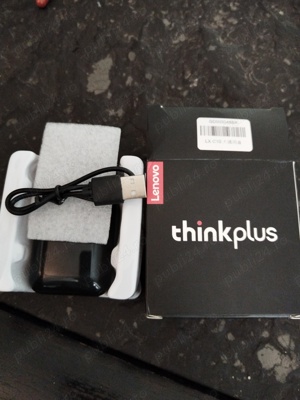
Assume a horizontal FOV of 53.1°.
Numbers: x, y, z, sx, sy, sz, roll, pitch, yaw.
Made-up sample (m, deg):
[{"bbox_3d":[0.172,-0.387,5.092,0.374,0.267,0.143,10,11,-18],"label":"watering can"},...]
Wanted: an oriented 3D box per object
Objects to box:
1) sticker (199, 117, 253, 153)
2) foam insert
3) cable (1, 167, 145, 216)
[{"bbox_3d":[0.042,-0.036,0.168,0.031,0.001,0.021,2,75,1],"label":"sticker"},{"bbox_3d":[-0.041,-0.010,0.169,0.043,0.003,0.067,5,80,1],"label":"foam insert"},{"bbox_3d":[-0.041,-0.005,0.164,0.075,0.011,0.021,-6,80,-1],"label":"cable"}]

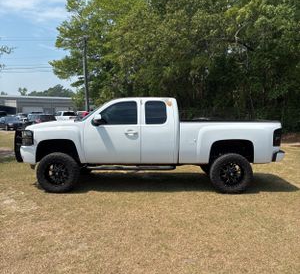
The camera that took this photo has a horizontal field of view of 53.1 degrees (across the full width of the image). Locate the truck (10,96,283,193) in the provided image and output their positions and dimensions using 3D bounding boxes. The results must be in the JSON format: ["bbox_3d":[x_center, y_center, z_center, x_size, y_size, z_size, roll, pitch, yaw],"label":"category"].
[{"bbox_3d":[-0.050,0.108,7.161,5.950,2.050,2.100,0,5,0],"label":"truck"}]

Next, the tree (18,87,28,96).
[{"bbox_3d":[-42.000,-11.235,99.425,4.000,10.200,4.000,-2,5,-23],"label":"tree"}]

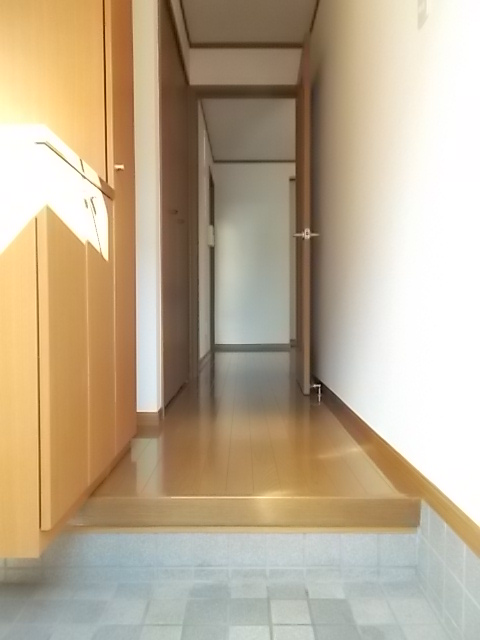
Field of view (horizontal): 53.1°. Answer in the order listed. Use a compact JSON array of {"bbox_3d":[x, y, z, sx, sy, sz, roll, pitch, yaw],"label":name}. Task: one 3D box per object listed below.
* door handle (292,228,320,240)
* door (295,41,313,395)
[{"bbox_3d":[0.382,-0.492,2.790,0.145,0.060,0.130,0,1,3],"label":"door handle"},{"bbox_3d":[0.396,-0.591,3.057,0.034,2.019,0.710,0,1,3],"label":"door"}]

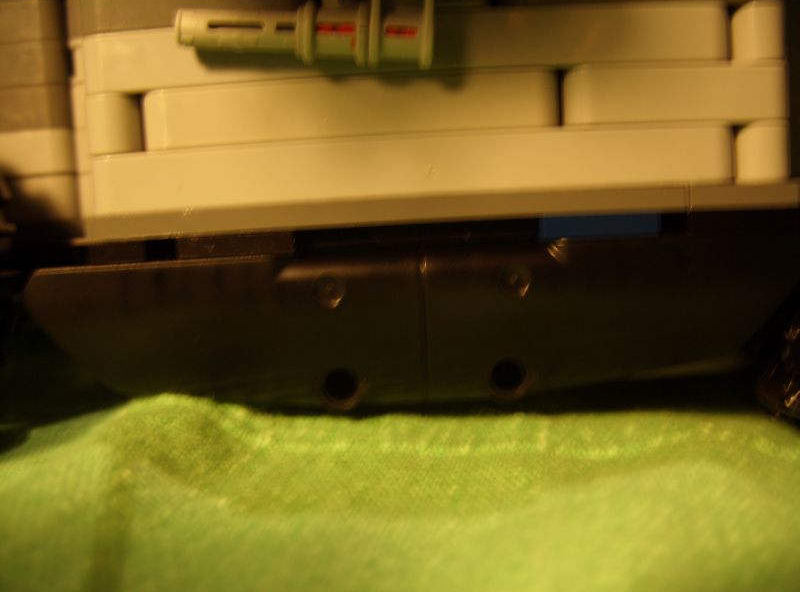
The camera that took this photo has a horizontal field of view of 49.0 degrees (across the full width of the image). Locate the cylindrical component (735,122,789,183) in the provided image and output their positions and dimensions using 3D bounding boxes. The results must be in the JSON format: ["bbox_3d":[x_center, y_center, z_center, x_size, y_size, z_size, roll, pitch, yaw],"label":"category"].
[{"bbox_3d":[0.050,-0.020,0.122,0.007,0.008,0.008,-3,3,-1],"label":"cylindrical component"}]

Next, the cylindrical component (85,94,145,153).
[{"bbox_3d":[-0.039,-0.023,0.120,0.007,0.008,0.008,-3,3,-1],"label":"cylindrical component"}]

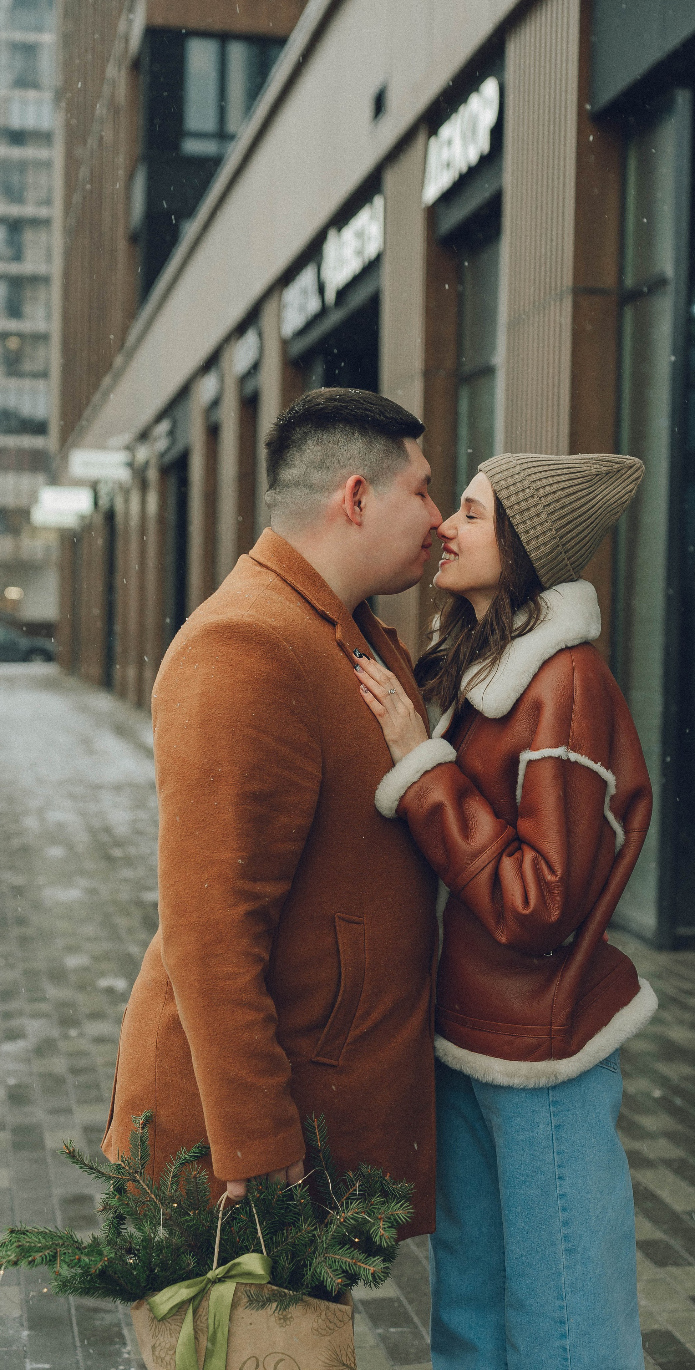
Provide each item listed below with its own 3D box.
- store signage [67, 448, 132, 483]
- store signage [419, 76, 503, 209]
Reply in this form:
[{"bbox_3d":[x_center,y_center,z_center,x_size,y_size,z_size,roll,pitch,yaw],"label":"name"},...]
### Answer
[{"bbox_3d":[-4.207,-3.725,34.800,1.000,0.520,0.150,1,2,-10],"label":"store signage"},{"bbox_3d":[0.621,-3.041,11.570,0.080,0.380,1.820,1,2,-10],"label":"store signage"}]

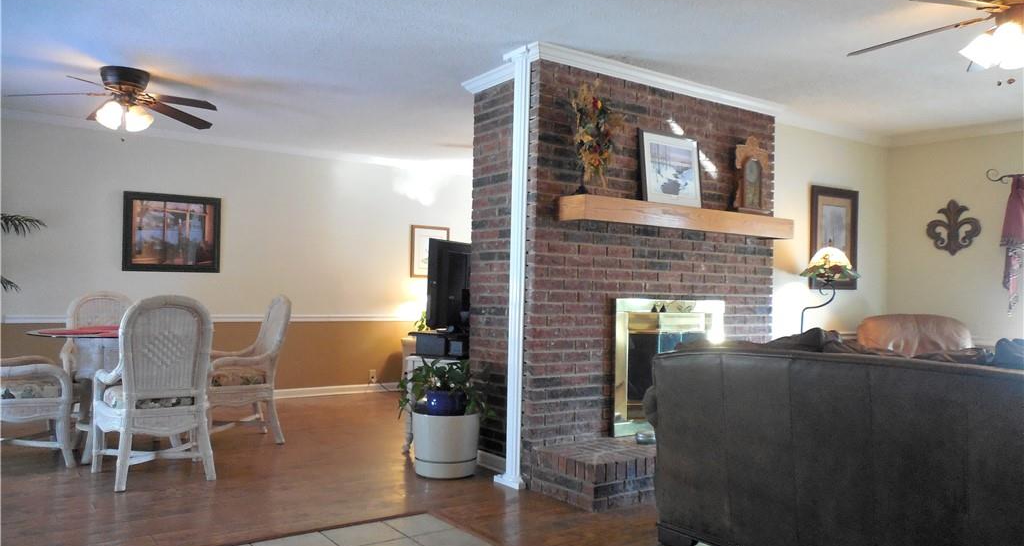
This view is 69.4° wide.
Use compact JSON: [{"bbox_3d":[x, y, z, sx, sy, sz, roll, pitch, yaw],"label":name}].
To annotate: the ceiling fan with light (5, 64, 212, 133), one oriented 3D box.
[{"bbox_3d":[-2.525,-1.118,4.793,1.290,0.390,1.290,2,-2,-35],"label":"ceiling fan with light"}]

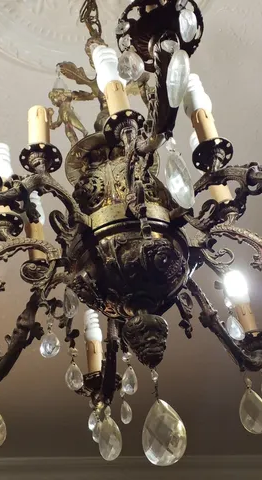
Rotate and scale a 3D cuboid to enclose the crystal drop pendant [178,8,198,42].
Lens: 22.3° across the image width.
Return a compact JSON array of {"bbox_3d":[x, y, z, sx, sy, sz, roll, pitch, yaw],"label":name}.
[{"bbox_3d":[0.053,-0.198,0.616,0.013,0.042,0.026,5,-42,-17],"label":"crystal drop pendant"}]

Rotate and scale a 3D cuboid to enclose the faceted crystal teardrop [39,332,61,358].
[{"bbox_3d":[-0.112,0.146,0.923,0.026,0.043,0.012,-3,-41,-7],"label":"faceted crystal teardrop"}]

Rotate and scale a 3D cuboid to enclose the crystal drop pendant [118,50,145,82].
[{"bbox_3d":[0.001,-0.171,0.657,0.026,0.043,0.012,-12,-41,3],"label":"crystal drop pendant"}]

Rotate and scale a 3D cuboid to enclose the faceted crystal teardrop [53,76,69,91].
[{"bbox_3d":[-0.131,-0.286,1.226,0.026,0.043,0.012,-5,-41,-5],"label":"faceted crystal teardrop"}]

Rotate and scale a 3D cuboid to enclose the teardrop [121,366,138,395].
[{"bbox_3d":[-0.001,0.196,0.929,0.027,0.043,0.012,-34,-45,27],"label":"teardrop"}]

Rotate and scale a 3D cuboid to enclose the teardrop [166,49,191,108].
[{"bbox_3d":[0.044,-0.151,0.621,0.018,0.074,0.044,3,-42,-14],"label":"teardrop"}]

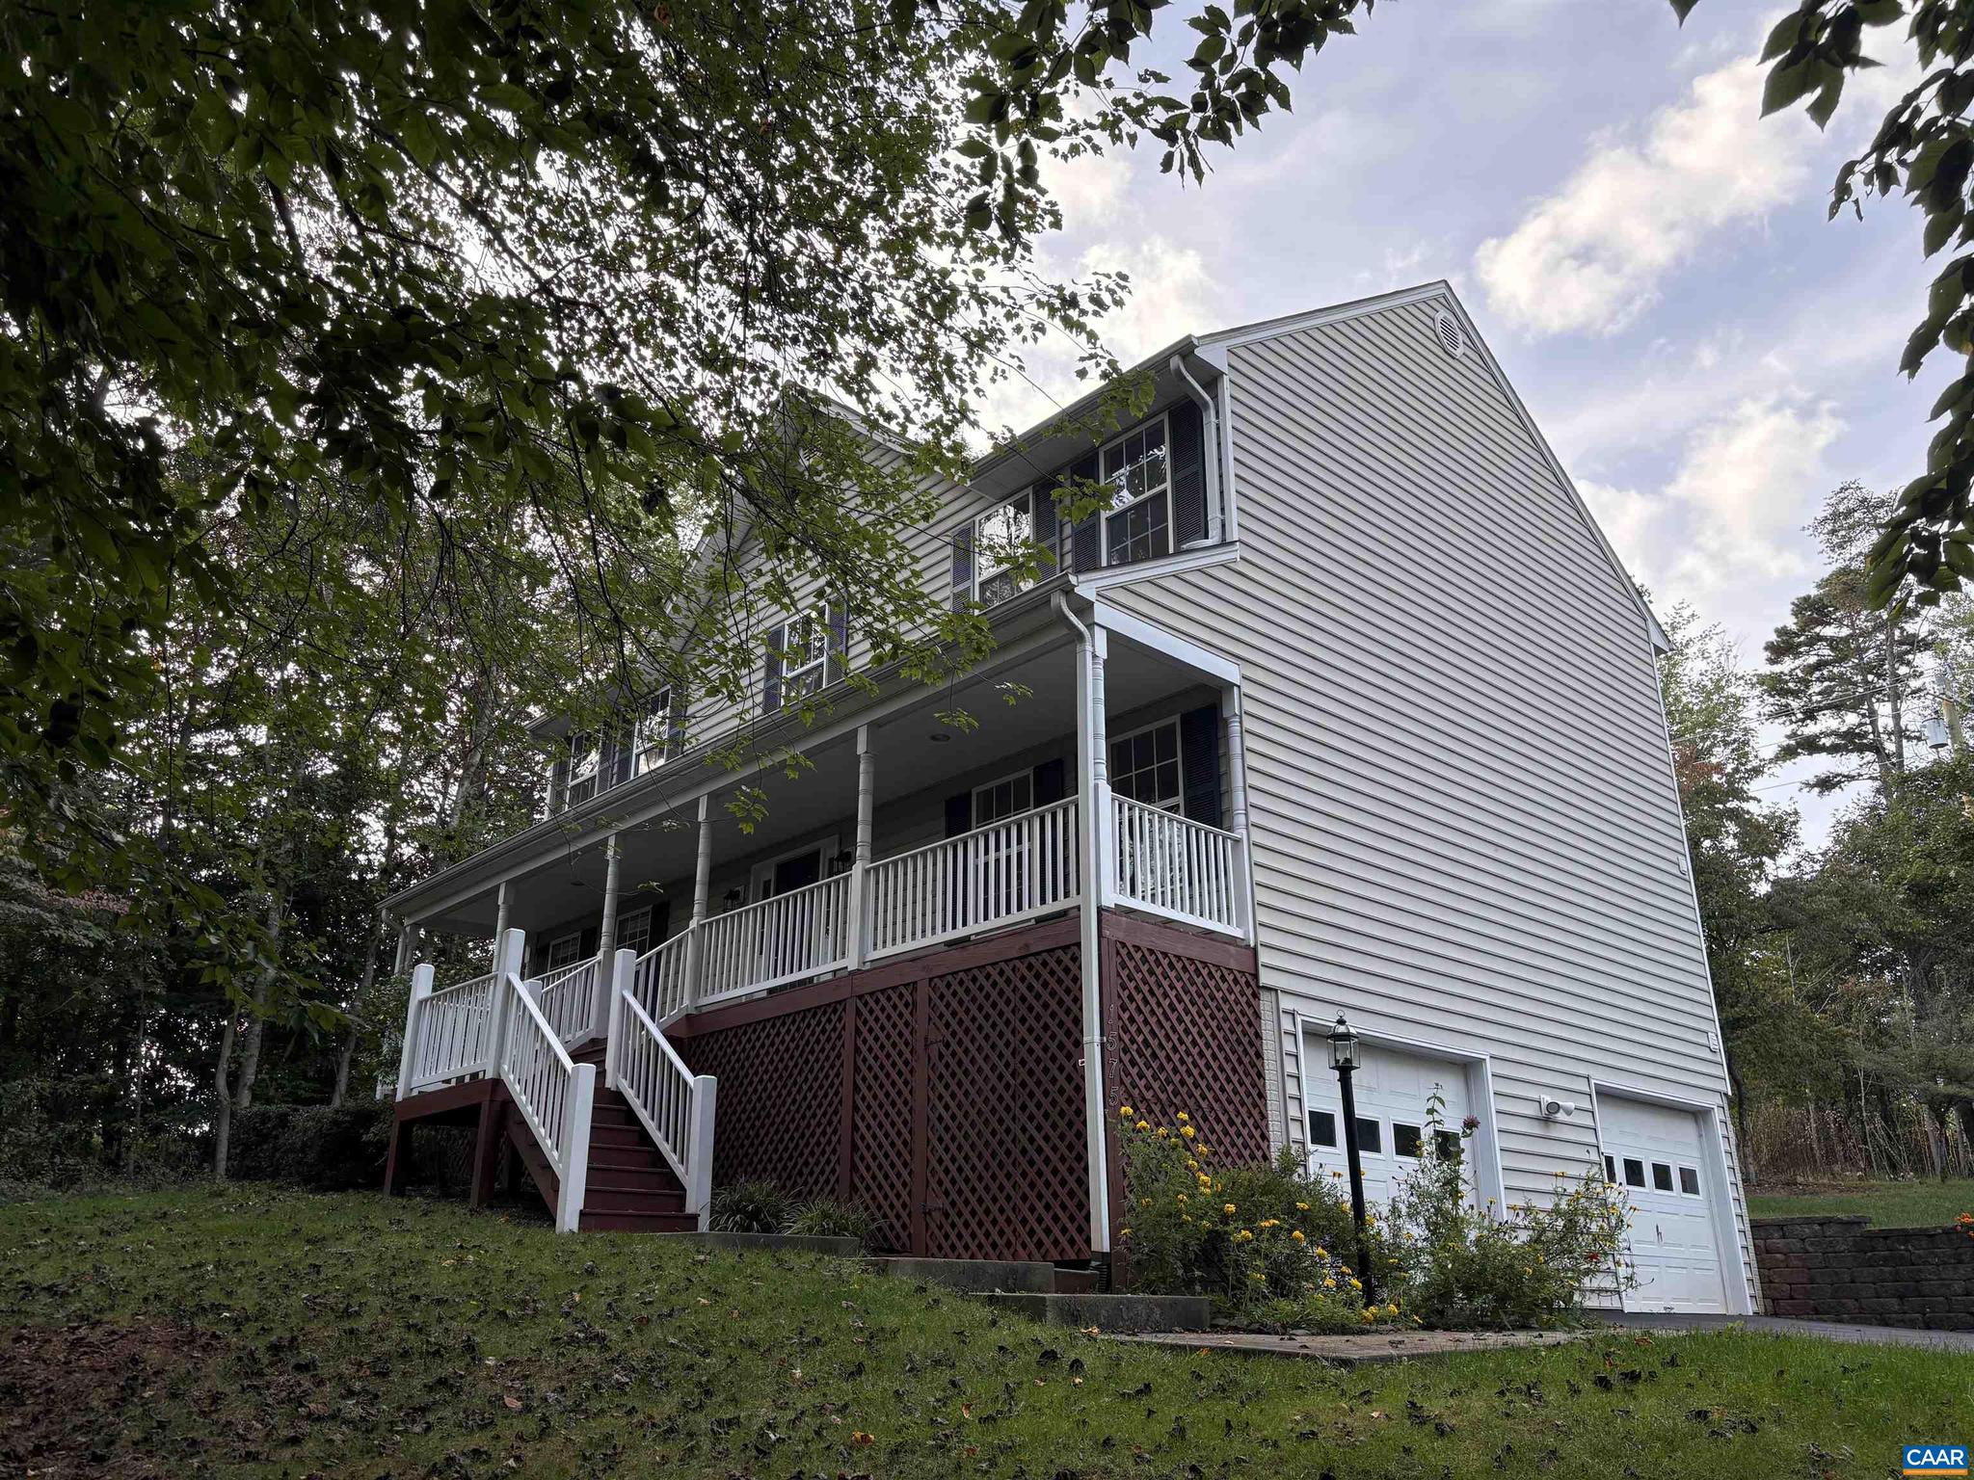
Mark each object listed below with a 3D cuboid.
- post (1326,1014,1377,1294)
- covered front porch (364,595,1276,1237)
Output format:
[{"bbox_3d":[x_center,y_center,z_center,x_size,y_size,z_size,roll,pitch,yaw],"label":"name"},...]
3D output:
[{"bbox_3d":[2.526,2.851,10.168,0.230,2.030,0.230,18,-28,-39],"label":"post"},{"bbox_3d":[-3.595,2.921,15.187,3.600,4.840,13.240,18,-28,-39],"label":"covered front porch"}]

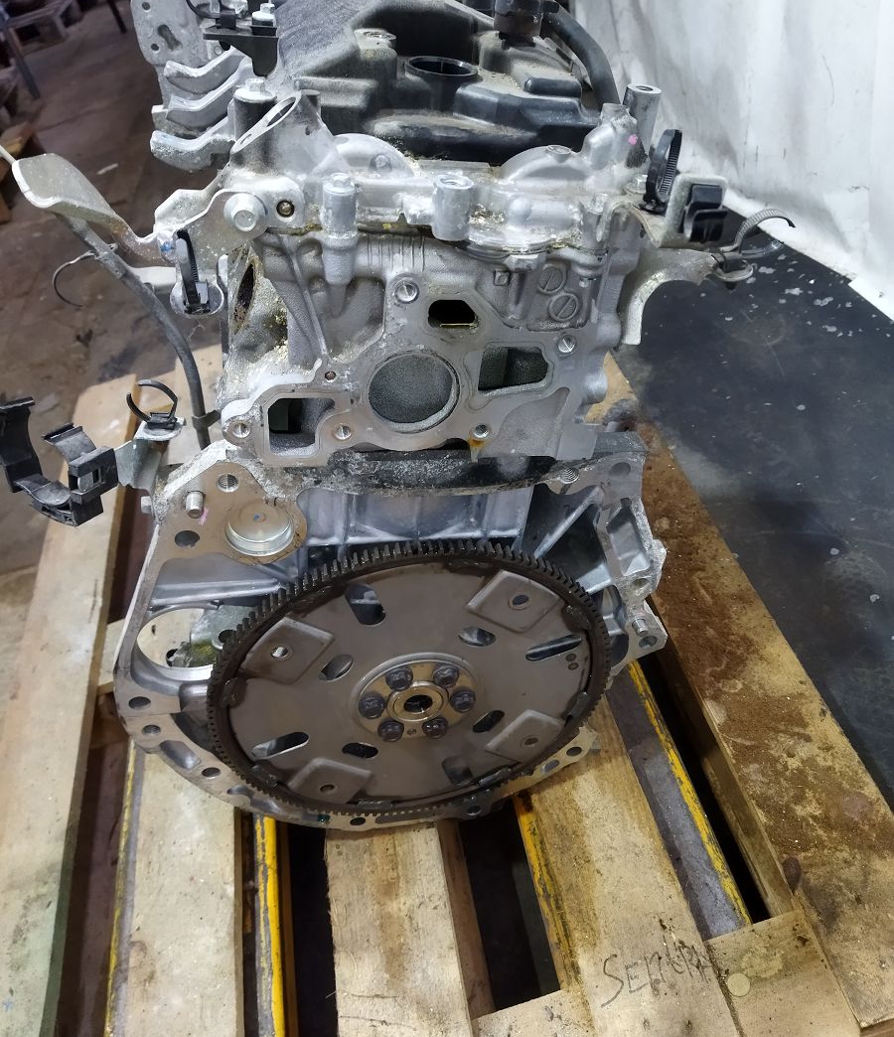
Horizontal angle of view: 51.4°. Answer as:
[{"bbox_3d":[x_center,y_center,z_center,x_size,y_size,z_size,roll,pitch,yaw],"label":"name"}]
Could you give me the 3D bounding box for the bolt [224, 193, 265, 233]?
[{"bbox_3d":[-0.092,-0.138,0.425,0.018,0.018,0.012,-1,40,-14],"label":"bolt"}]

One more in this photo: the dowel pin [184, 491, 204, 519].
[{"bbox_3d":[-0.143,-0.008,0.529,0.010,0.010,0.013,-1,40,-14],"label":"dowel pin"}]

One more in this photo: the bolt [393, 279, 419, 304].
[{"bbox_3d":[-0.020,-0.115,0.470,0.012,0.012,0.008,-1,40,-14],"label":"bolt"}]

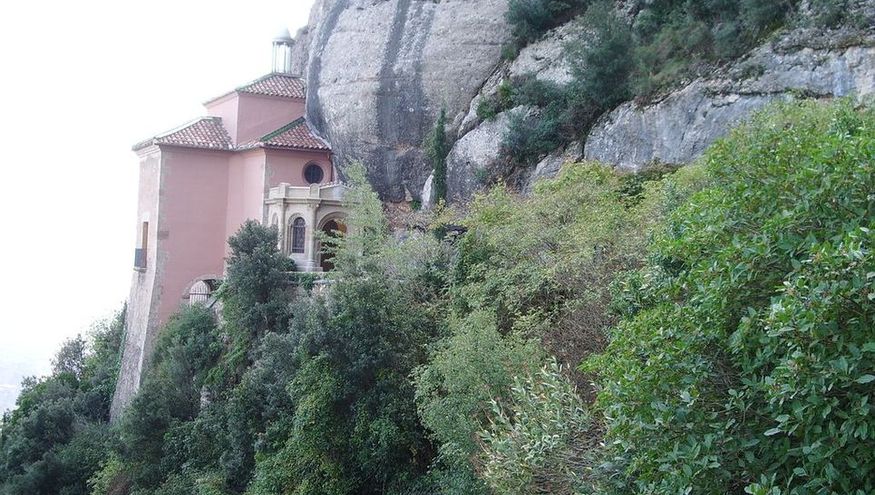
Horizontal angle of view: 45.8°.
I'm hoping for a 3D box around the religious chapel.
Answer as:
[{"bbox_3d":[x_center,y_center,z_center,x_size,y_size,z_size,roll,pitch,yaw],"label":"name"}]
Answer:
[{"bbox_3d":[-10.287,-1.864,52.425,10.800,19.800,12.500,2,-1,-27],"label":"religious chapel"}]

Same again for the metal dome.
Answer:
[{"bbox_3d":[-8.279,-11.387,55.500,1.150,0.970,1.150,2,-1,-27],"label":"metal dome"}]

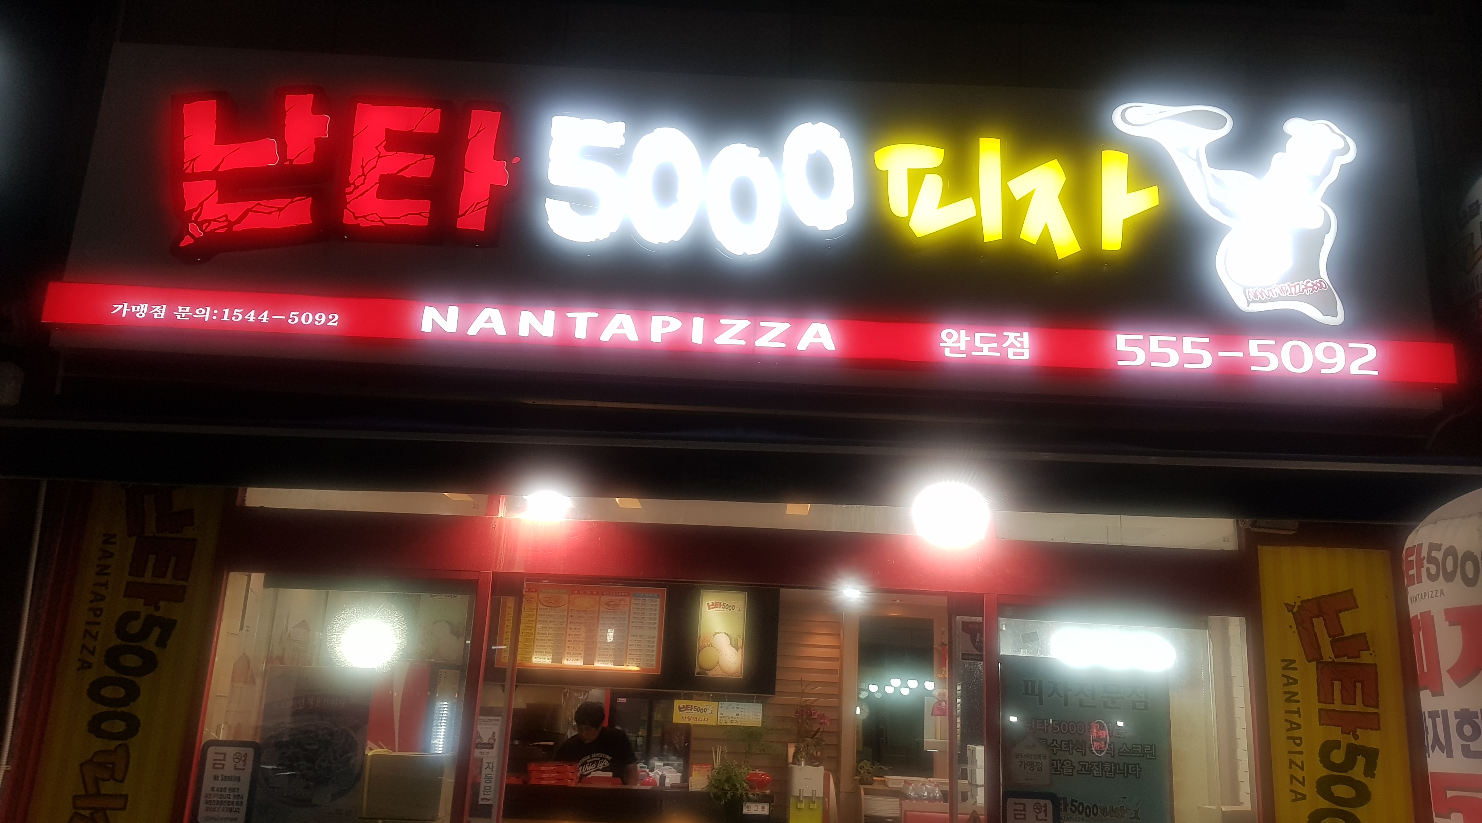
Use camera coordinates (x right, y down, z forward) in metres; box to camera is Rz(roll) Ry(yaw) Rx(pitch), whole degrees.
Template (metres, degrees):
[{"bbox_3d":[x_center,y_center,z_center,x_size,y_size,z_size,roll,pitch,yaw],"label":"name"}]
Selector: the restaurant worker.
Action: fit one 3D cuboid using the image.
[{"bbox_3d":[-0.987,2.685,7.315,0.560,1.490,0.450,0,-14,9],"label":"restaurant worker"}]

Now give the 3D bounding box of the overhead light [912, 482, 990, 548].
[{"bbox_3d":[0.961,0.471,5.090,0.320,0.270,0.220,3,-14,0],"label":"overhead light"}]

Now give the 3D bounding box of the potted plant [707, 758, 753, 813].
[{"bbox_3d":[-0.069,2.224,6.608,0.260,0.310,0.260,3,-14,0],"label":"potted plant"}]

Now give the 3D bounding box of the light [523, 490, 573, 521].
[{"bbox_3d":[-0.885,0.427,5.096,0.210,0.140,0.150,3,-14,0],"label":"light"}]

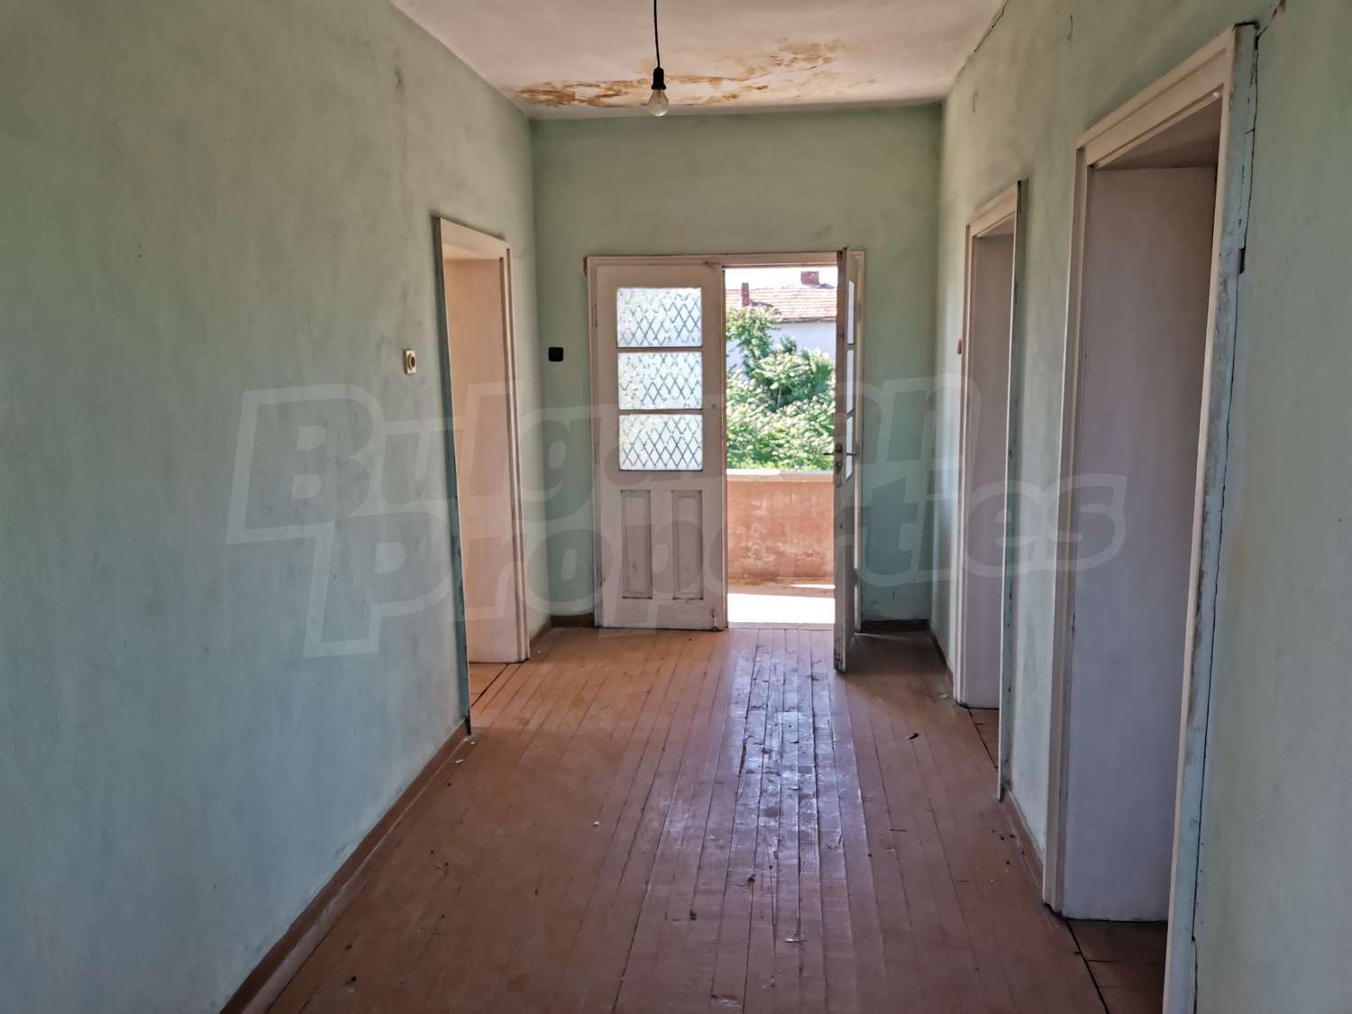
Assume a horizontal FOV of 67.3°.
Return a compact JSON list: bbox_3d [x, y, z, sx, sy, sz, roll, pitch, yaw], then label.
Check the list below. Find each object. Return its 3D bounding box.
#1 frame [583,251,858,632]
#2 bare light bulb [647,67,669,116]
[{"bbox_3d":[0.272,-0.330,5.563,1.480,2.046,0.120,0,9,7],"label":"frame"},{"bbox_3d":[-0.052,-1.214,2.970,0.060,0.138,0.060,-1,10,0],"label":"bare light bulb"}]

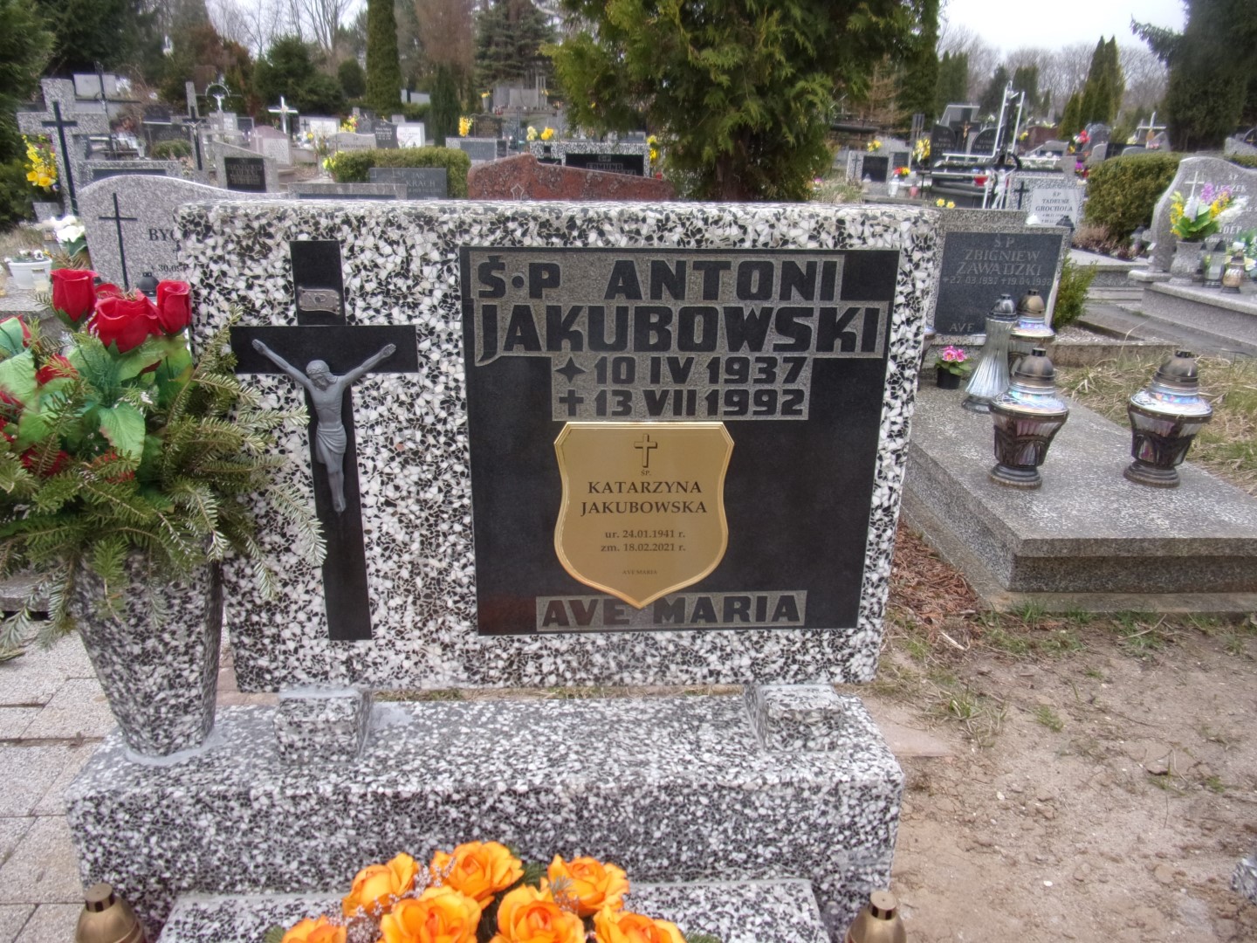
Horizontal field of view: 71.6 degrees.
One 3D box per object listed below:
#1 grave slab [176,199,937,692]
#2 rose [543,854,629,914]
[{"bbox_3d":[-0.074,-0.017,1.000,0.761,0.553,0.080,0,18,-3],"label":"grave slab"},{"bbox_3d":[-0.038,0.379,0.800,0.079,0.053,0.070,0,20,-3],"label":"rose"}]

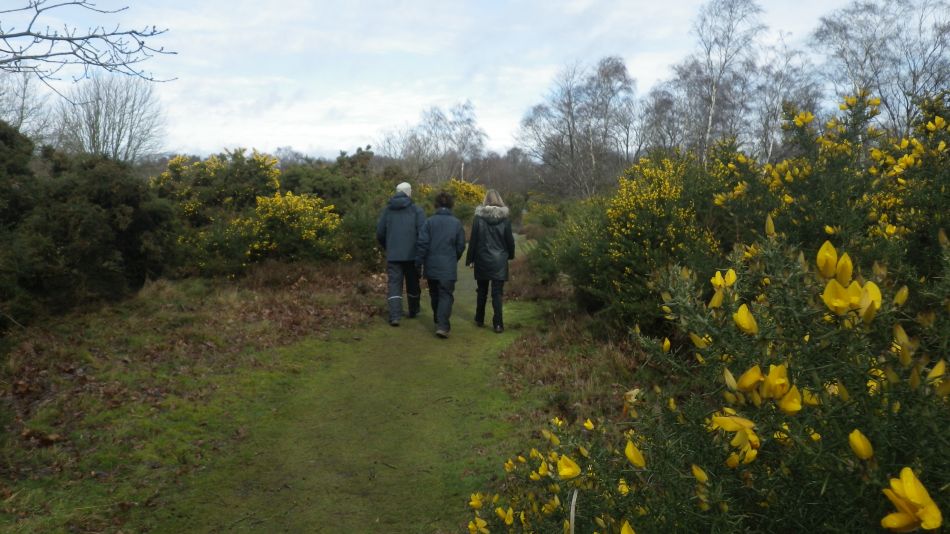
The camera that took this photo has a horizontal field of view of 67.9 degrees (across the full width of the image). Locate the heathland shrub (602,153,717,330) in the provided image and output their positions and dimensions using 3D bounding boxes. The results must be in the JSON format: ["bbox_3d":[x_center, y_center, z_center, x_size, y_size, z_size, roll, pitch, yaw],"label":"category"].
[{"bbox_3d":[2.210,-0.292,8.400,1.500,2.050,1.450,0,6,0],"label":"heathland shrub"}]

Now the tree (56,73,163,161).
[{"bbox_3d":[-18.140,-5.807,35.000,5.300,7.700,5.200,0,6,0],"label":"tree"}]

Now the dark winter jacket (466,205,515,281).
[{"bbox_3d":[0.183,-0.296,8.350,0.560,0.880,0.360,0,6,2],"label":"dark winter jacket"}]

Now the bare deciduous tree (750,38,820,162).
[{"bbox_3d":[14.530,-6.200,33.000,3.300,9.000,3.200,0,6,0],"label":"bare deciduous tree"}]

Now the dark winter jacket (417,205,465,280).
[{"bbox_3d":[-0.394,-0.288,8.300,0.580,0.880,0.400,0,6,3],"label":"dark winter jacket"}]

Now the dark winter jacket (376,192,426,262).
[{"bbox_3d":[-0.905,-0.493,8.800,0.620,0.860,0.380,1,6,5],"label":"dark winter jacket"}]

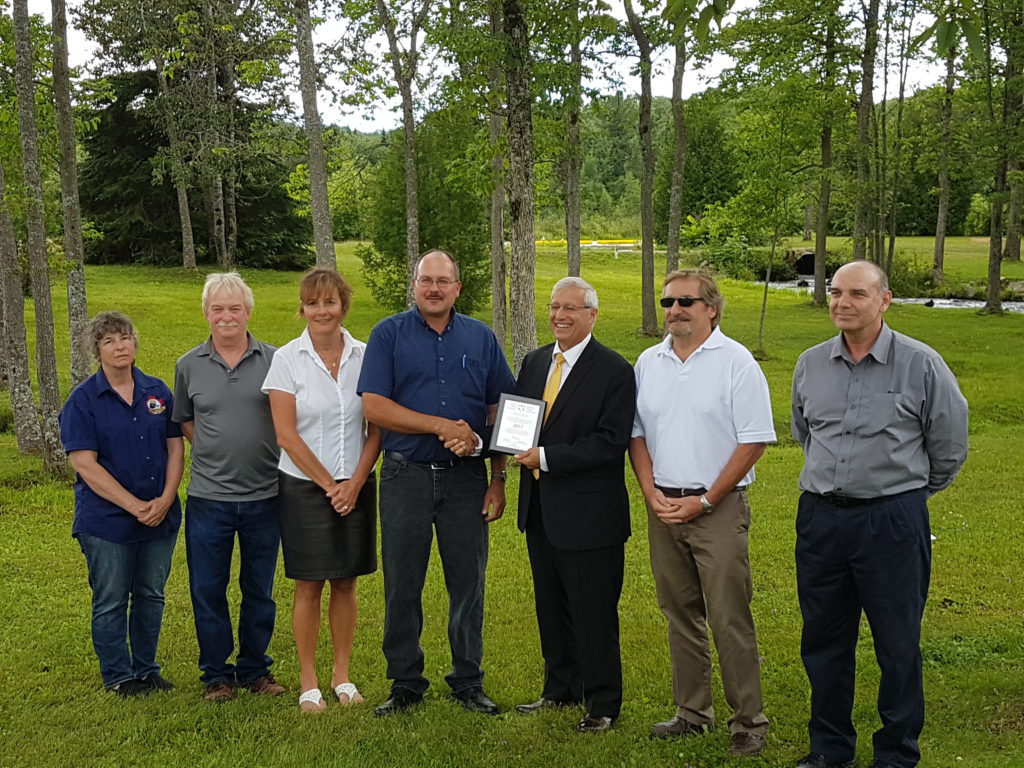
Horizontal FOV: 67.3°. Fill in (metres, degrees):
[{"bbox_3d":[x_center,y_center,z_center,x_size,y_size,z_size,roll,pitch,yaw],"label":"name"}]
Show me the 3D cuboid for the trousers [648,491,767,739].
[{"bbox_3d":[0.711,0.829,2.826,0.410,0.960,0.320,4,9,30],"label":"trousers"}]

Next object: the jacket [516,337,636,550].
[{"bbox_3d":[0.232,0.213,2.851,0.490,0.770,0.380,5,10,37],"label":"jacket"}]

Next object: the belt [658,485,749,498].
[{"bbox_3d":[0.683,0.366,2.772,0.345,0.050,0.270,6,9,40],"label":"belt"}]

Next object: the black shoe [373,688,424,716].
[{"bbox_3d":[-0.436,1.240,3.164,0.105,0.110,0.295,5,10,36],"label":"black shoe"}]

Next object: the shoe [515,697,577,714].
[{"bbox_3d":[0.136,1.268,3.037,0.290,0.095,0.105,-2,7,-14],"label":"shoe"}]

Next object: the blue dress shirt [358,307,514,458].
[{"bbox_3d":[-0.287,-0.002,2.926,0.580,0.560,0.330,-1,7,-10],"label":"blue dress shirt"}]

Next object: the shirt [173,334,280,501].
[{"bbox_3d":[-1.110,0.123,3.044,0.480,0.630,0.300,-3,8,-23],"label":"shirt"}]

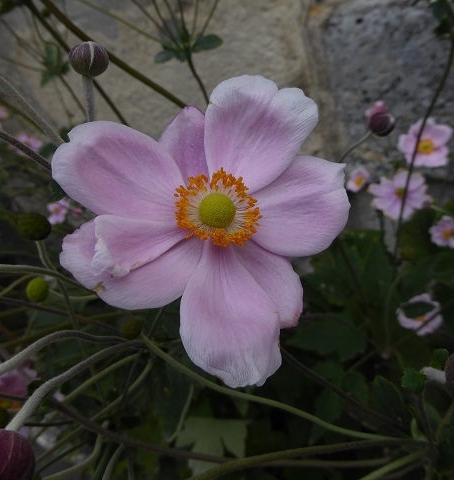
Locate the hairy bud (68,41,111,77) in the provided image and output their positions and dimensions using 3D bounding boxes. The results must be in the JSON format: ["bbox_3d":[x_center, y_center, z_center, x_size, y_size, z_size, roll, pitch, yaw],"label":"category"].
[{"bbox_3d":[-0.041,-0.054,0.132,0.011,0.011,0.011,2,12,0],"label":"hairy bud"}]

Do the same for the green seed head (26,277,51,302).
[{"bbox_3d":[-0.064,0.017,0.150,0.008,0.008,0.008,0,18,0],"label":"green seed head"}]

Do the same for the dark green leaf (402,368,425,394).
[{"bbox_3d":[0.053,0.040,0.126,0.007,0.007,0.003,0,12,0],"label":"dark green leaf"}]

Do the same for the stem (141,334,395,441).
[{"bbox_3d":[0.012,0.054,0.154,0.093,0.008,0.006,21,0,5],"label":"stem"}]

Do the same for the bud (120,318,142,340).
[{"bbox_3d":[-0.035,0.032,0.158,0.008,0.008,0.008,0,18,0],"label":"bud"}]

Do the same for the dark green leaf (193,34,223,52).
[{"bbox_3d":[-0.010,-0.102,0.230,0.015,0.003,0.009,-17,44,0],"label":"dark green leaf"}]

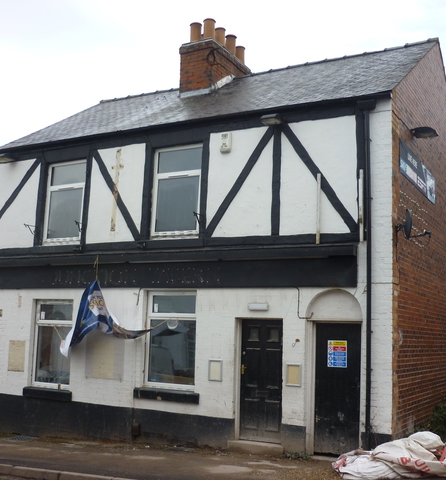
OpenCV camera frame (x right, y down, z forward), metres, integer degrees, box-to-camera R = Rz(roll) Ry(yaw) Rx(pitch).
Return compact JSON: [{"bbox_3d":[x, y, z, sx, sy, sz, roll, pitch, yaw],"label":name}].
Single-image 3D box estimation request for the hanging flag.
[{"bbox_3d":[-2.227,1.495,11.401,2.023,1.487,0.470,-3,-10,30],"label":"hanging flag"}]

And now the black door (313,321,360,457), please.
[{"bbox_3d":[1.782,2.289,9.435,0.757,1.990,0.060,-3,-10,30],"label":"black door"}]

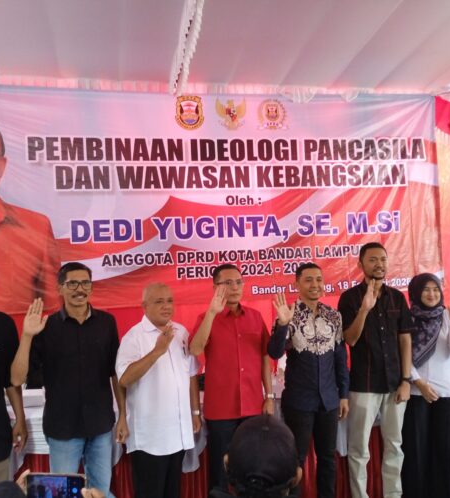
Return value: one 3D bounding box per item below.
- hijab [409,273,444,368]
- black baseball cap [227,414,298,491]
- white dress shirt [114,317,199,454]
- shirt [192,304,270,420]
[{"bbox_3d":[1.279,0.454,3.410,0.250,0.590,0.270,-2,-1,-5],"label":"hijab"},{"bbox_3d":[0.102,0.513,1.410,0.180,0.155,0.270,-2,9,9],"label":"black baseball cap"},{"bbox_3d":[-0.378,0.759,3.030,0.470,0.760,0.330,-1,-2,-32],"label":"white dress shirt"},{"bbox_3d":[0.033,0.681,3.250,0.470,0.690,0.290,-1,-1,-13],"label":"shirt"}]

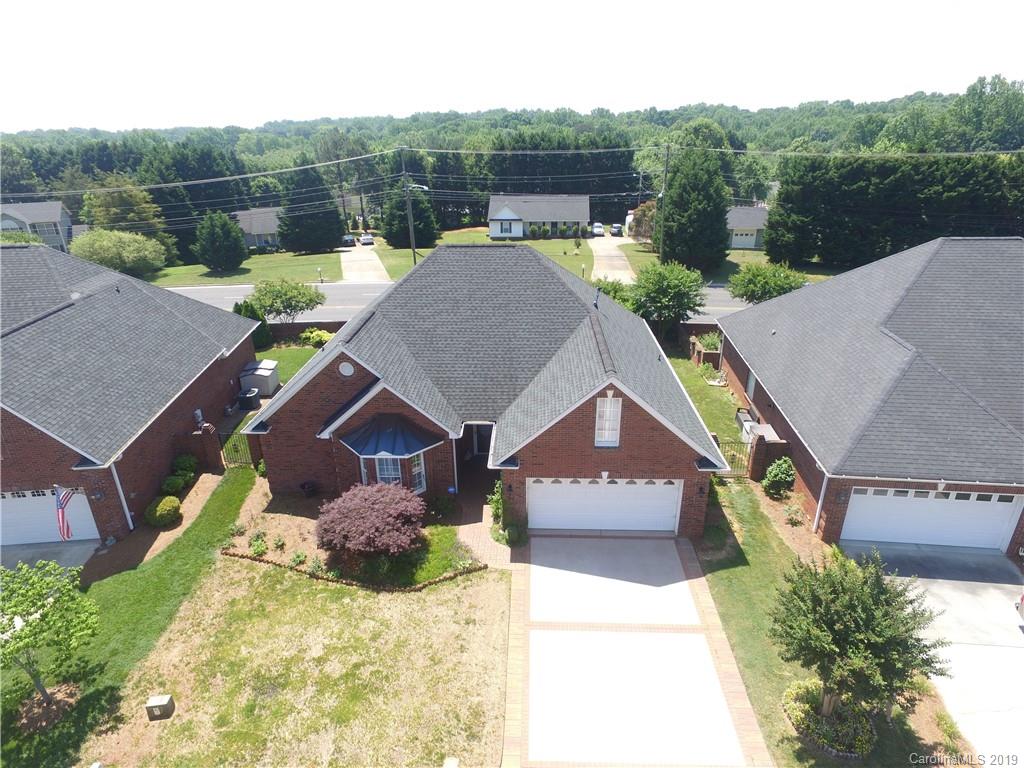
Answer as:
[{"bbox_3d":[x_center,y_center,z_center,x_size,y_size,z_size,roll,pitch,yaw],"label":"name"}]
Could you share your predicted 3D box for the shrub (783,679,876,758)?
[{"bbox_3d":[7.227,7.502,13.427,1.950,0.570,1.750,0,23,2],"label":"shrub"}]

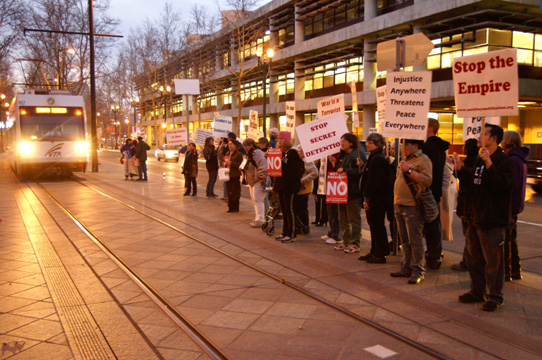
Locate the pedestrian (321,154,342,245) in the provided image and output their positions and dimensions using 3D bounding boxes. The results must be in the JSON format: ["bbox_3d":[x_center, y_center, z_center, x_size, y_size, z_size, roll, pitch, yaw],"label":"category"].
[{"bbox_3d":[1.004,0.129,7.199,0.380,1.660,0.500,-3,5,-25],"label":"pedestrian"}]

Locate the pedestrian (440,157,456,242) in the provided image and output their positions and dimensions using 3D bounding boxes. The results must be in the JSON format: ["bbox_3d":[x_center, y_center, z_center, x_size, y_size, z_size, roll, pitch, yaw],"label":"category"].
[{"bbox_3d":[2.458,0.224,6.464,0.400,1.600,0.480,3,6,32],"label":"pedestrian"}]

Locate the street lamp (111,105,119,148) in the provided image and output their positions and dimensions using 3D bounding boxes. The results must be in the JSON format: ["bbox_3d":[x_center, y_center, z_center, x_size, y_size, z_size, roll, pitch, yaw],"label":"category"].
[{"bbox_3d":[-25.624,-8.776,74.000,1.250,7.218,0.500,-3,6,-30],"label":"street lamp"}]

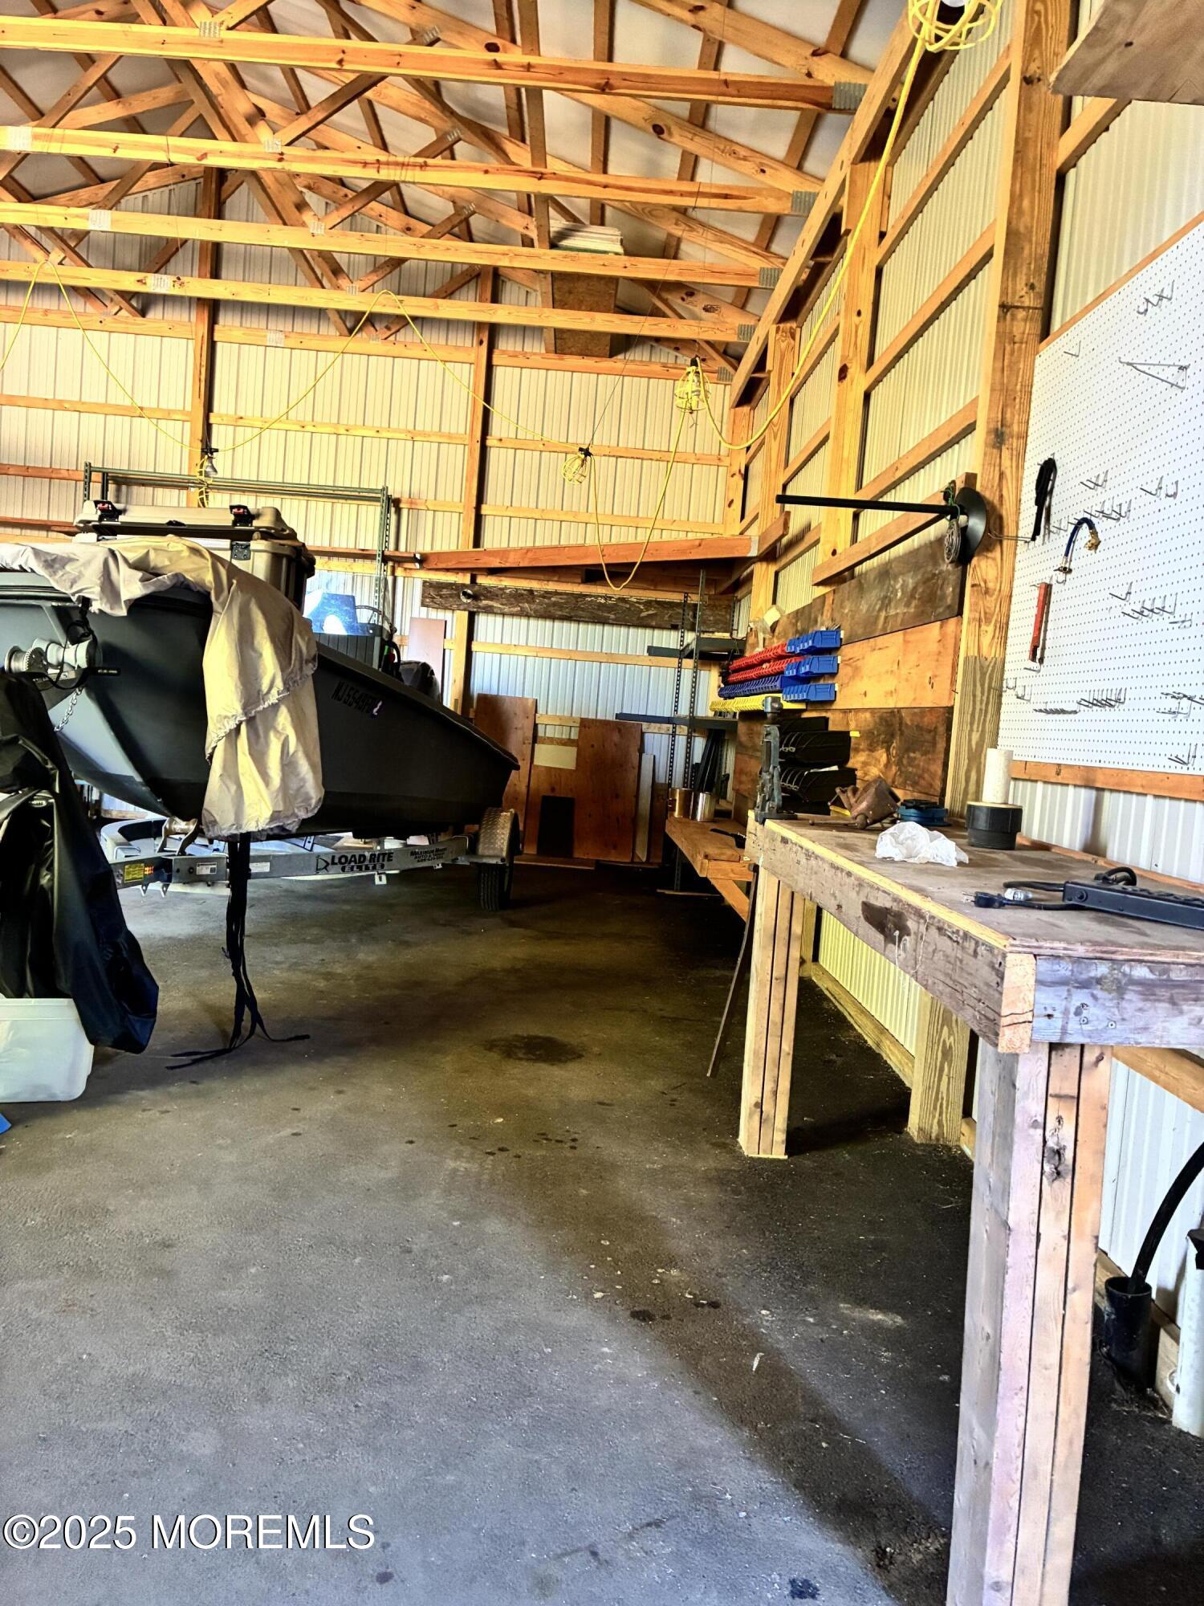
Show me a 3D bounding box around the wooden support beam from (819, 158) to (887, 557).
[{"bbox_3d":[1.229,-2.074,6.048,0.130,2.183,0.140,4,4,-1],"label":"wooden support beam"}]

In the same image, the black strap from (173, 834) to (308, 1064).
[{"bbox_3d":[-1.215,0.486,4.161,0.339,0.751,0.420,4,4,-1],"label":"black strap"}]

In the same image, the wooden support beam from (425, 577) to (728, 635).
[{"bbox_3d":[-0.218,-1.764,10.830,2.781,0.239,0.050,4,4,-1],"label":"wooden support beam"}]

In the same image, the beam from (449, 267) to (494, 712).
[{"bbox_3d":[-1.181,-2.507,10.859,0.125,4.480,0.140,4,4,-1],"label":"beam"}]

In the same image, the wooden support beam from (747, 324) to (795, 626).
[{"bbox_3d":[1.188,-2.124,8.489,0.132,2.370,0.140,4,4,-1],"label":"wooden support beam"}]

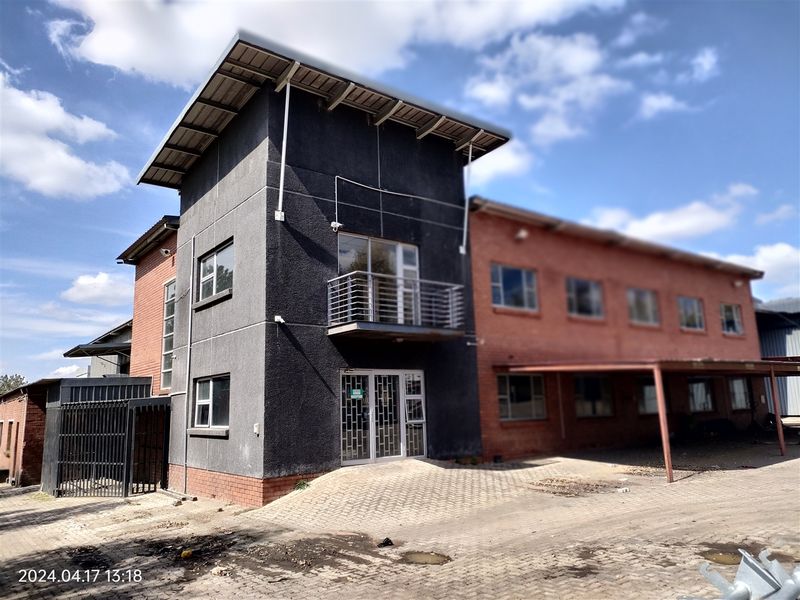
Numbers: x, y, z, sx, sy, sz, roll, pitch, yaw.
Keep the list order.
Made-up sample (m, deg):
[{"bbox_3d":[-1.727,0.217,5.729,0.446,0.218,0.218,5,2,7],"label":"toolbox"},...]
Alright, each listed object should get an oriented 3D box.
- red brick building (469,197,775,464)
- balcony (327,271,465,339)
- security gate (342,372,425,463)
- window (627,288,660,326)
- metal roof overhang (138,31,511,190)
[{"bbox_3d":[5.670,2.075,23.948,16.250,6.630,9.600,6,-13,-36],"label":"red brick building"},{"bbox_3d":[-0.022,0.213,13.522,2.880,1.160,1.110,6,-13,-36],"label":"balcony"},{"bbox_3d":[-0.348,2.509,13.591,2.210,1.940,0.120,6,-13,-36],"label":"security gate"},{"bbox_3d":[8.066,0.248,20.637,1.770,1.190,0.120,6,-13,-36],"label":"window"},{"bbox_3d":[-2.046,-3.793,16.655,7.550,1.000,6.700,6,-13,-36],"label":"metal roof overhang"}]

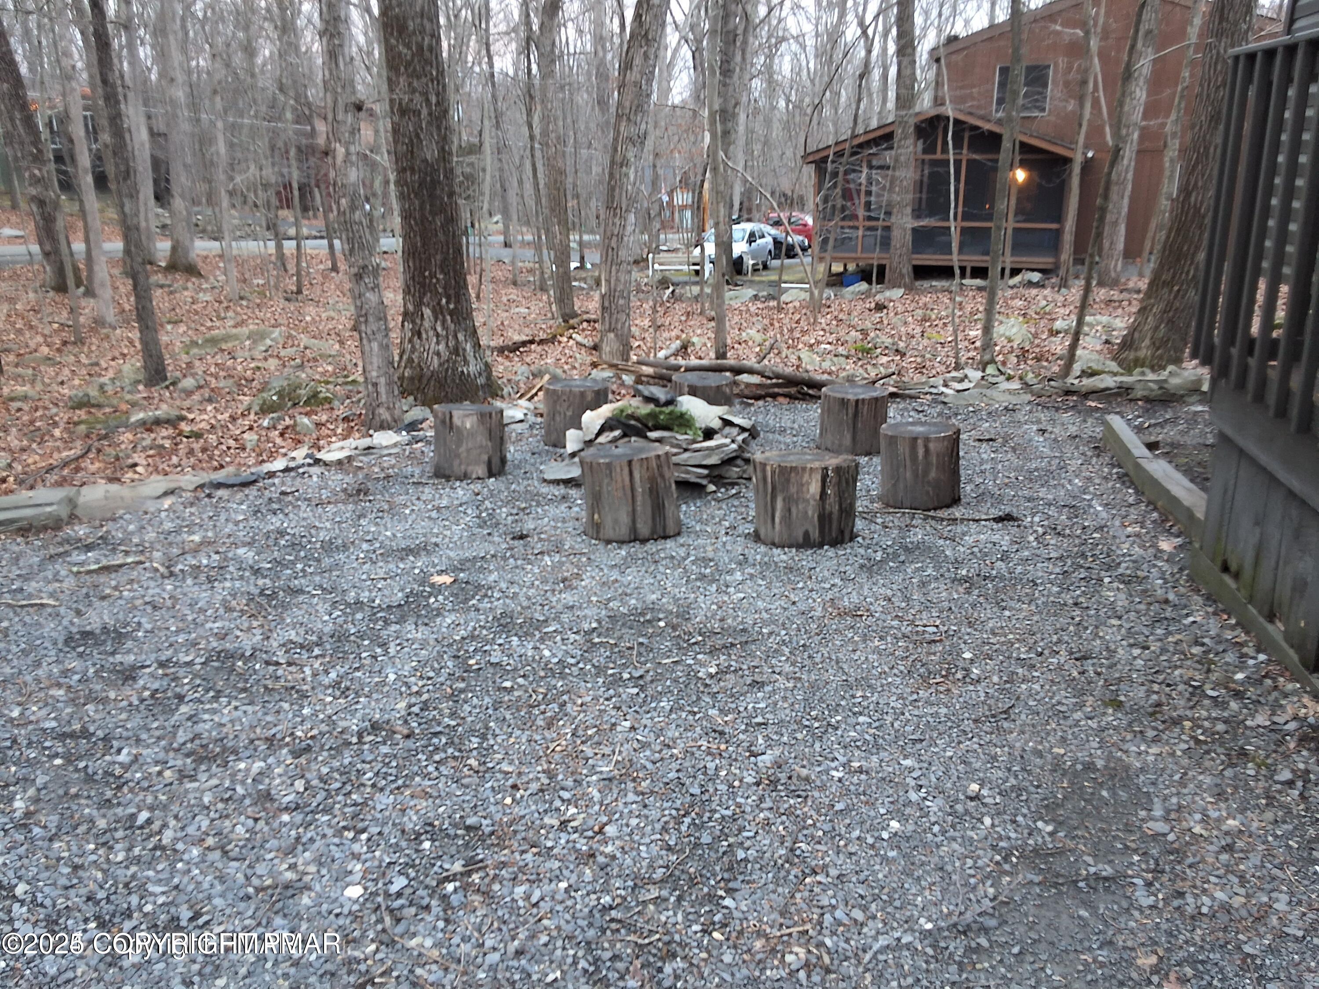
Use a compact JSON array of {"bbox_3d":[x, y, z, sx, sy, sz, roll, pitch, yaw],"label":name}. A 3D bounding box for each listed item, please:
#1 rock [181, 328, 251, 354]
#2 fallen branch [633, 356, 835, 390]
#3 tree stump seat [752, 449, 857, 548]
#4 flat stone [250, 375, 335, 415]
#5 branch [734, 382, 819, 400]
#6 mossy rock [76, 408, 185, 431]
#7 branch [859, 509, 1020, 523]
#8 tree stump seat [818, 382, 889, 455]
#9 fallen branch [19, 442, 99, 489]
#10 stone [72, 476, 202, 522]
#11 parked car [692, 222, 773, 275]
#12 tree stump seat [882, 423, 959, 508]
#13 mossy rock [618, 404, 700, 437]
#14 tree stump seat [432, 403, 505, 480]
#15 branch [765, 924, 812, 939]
[{"bbox_3d":[-4.171,-1.440,9.999,0.640,0.190,0.480,-6,16,-22],"label":"rock"},{"bbox_3d":[0.609,-1.012,8.700,1.998,0.160,0.160,12,20,37],"label":"fallen branch"},{"bbox_3d":[0.627,0.010,4.616,0.431,0.328,0.431,2,15,8],"label":"tree stump seat"},{"bbox_3d":[-2.471,-0.682,7.140,0.570,0.220,0.400,-5,16,-19],"label":"flat stone"},{"bbox_3d":[0.852,-0.760,7.846,0.734,0.110,0.140,2,15,8],"label":"branch"},{"bbox_3d":[-3.495,-0.523,7.116,0.660,0.110,0.240,-5,16,-20],"label":"mossy rock"},{"bbox_3d":[1.279,0.085,4.886,0.720,0.030,0.060,2,15,7],"label":"branch"},{"bbox_3d":[1.236,-0.488,6.805,0.414,0.368,0.414,3,16,10],"label":"tree stump seat"},{"bbox_3d":[-3.330,-0.174,5.936,0.120,0.060,1.100,-2,15,-9],"label":"fallen branch"},{"bbox_3d":[-2.714,-0.011,5.461,0.200,0.100,0.695,10,19,32],"label":"stone"},{"bbox_3d":[2.316,-7.670,33.300,1.720,1.480,4.400,5,17,17],"label":"parked car"},{"bbox_3d":[1.246,-0.146,5.123,0.347,0.362,0.347,4,16,14],"label":"tree stump seat"},{"bbox_3d":[-0.005,-0.386,5.594,0.430,0.140,0.280,0,15,0],"label":"mossy rock"},{"bbox_3d":[-1.093,-0.310,6.130,0.394,0.358,0.394,-3,16,-10],"label":"tree stump seat"},{"bbox_3d":[0.256,0.855,2.096,0.100,0.009,0.012,-5,16,-17],"label":"branch"}]

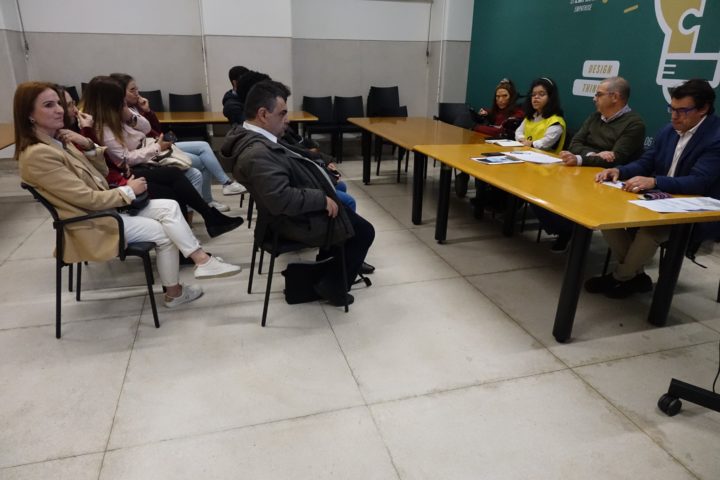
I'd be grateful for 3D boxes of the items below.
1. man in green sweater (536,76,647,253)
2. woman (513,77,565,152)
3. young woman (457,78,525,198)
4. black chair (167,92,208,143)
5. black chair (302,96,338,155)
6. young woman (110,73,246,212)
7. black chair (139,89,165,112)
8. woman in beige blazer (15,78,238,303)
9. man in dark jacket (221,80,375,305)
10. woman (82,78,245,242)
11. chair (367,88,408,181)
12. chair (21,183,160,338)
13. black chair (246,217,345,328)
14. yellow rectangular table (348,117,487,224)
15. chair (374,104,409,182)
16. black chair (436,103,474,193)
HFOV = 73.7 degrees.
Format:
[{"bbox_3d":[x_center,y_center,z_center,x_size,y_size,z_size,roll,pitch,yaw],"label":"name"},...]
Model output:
[{"bbox_3d":[1.604,-0.499,3.455,0.780,1.270,0.600,-5,21,-15],"label":"man in green sweater"},{"bbox_3d":[1.405,-0.687,4.003,0.700,1.240,0.480,-11,24,-29],"label":"woman"},{"bbox_3d":[1.359,-1.044,4.998,0.760,1.210,0.520,-8,22,-23],"label":"young woman"},{"bbox_3d":[-2.296,-1.454,6.445,0.460,0.830,0.550,-5,21,-15],"label":"black chair"},{"bbox_3d":[-0.547,-1.525,6.713,0.460,0.830,0.550,-5,21,-15],"label":"black chair"},{"bbox_3d":[-1.541,-0.778,4.112,1.020,1.240,0.500,-5,21,-15],"label":"young woman"},{"bbox_3d":[-2.954,-1.567,6.617,0.460,0.910,0.540,-5,21,-15],"label":"black chair"},{"bbox_3d":[-1.154,-0.186,2.532,0.960,1.230,0.560,-5,21,-15],"label":"woman in beige blazer"},{"bbox_3d":[-0.293,-0.210,2.611,0.850,1.250,0.620,-7,22,-21],"label":"man in dark jacket"},{"bbox_3d":[-1.430,-0.561,3.542,1.030,1.240,0.500,-5,21,-15],"label":"woman"},{"bbox_3d":[0.431,-1.279,5.947,0.470,0.960,0.540,-8,22,-24],"label":"chair"},{"bbox_3d":[-1.340,0.031,2.556,0.550,0.800,0.540,-5,21,-15],"label":"chair"},{"bbox_3d":[-0.360,-0.013,2.734,0.550,0.820,0.480,-7,22,-20],"label":"black chair"},{"bbox_3d":[0.621,-0.759,4.883,1.020,0.730,2.000,-5,21,-15],"label":"yellow rectangular table"},{"bbox_3d":[0.528,-1.165,5.823,0.460,0.820,0.540,-11,24,-28],"label":"chair"},{"bbox_3d":[1.325,-1.320,6.270,0.480,0.820,0.550,-4,21,-13],"label":"black chair"}]

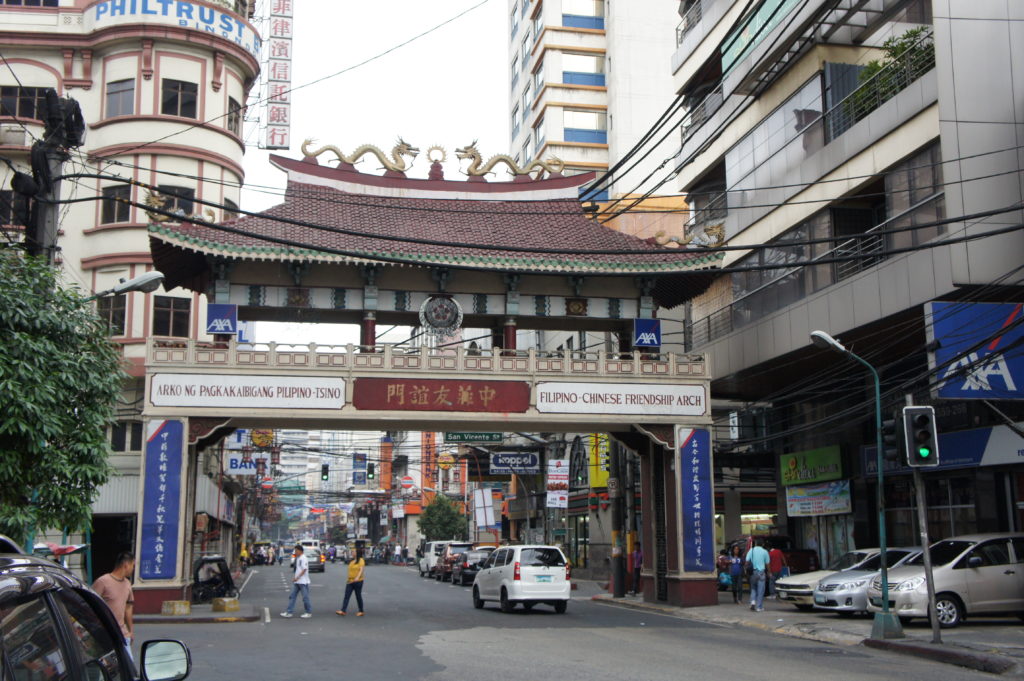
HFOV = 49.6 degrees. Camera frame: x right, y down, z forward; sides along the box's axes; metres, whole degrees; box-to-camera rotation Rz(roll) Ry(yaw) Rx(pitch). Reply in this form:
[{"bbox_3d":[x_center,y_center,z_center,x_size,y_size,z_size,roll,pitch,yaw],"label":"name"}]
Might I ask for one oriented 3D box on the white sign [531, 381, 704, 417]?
[{"bbox_3d":[2.955,1.564,29.561,4.737,0.822,0.100,2,-11,-12],"label":"white sign"}]

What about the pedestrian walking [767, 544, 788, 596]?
[{"bbox_3d":[7.781,6.761,32.651,0.500,1.596,0.450,0,-10,0],"label":"pedestrian walking"}]

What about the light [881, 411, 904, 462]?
[{"bbox_3d":[6.136,1.546,17.850,0.320,0.880,0.400,1,-10,-8],"label":"light"}]

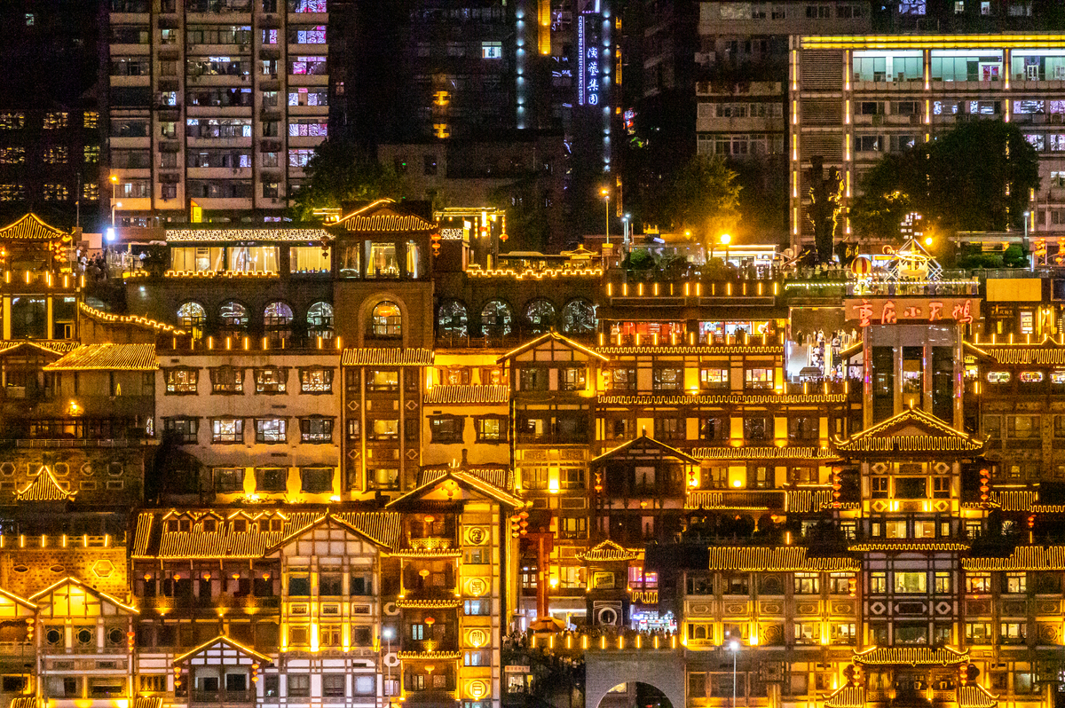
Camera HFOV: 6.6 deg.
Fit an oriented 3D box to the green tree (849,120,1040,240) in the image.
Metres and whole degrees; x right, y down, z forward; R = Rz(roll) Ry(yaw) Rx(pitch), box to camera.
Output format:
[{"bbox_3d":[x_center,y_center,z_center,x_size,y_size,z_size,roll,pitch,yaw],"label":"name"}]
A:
[{"bbox_3d":[35.964,-14.440,800.000,16.724,11.924,14.000,0,-1,0],"label":"green tree"}]

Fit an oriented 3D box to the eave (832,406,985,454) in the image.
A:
[{"bbox_3d":[33.487,6.761,817.000,13.373,4.160,5.000,0,1,5],"label":"eave"}]

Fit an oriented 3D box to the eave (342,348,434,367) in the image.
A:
[{"bbox_3d":[-12.987,0.278,820.750,8.250,1.750,1.500,0,-2,3],"label":"eave"}]

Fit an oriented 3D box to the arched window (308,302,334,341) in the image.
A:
[{"bbox_3d":[-17.372,-2.737,754.175,2.263,3.212,0.350,0,-1,0],"label":"arched window"}]

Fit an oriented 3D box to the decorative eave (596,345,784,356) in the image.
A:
[{"bbox_3d":[14.207,-0.280,827.000,16.776,0.936,1.100,0,1,5],"label":"decorative eave"}]

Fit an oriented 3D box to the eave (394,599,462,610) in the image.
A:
[{"bbox_3d":[-9.257,22.256,814.000,5.897,0.921,1.100,0,1,7],"label":"eave"}]

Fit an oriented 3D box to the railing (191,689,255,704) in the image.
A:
[{"bbox_3d":[-26.964,29.818,797.150,5.550,1.230,0.300,0,-2,0],"label":"railing"}]

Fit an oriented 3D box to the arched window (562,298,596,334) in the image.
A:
[{"bbox_3d":[4.228,-3.342,832.200,3.220,3.540,0.400,0,-2,0],"label":"arched window"}]

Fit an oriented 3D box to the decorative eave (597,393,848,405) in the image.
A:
[{"bbox_3d":[16.955,4.090,820.550,22.380,1.110,1.100,0,-2,0],"label":"decorative eave"}]

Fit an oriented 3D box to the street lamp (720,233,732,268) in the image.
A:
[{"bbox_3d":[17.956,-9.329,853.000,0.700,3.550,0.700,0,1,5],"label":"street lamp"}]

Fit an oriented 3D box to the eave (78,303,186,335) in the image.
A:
[{"bbox_3d":[-32.630,-2.897,748.400,8.837,2.680,0.800,0,-1,0],"label":"eave"}]

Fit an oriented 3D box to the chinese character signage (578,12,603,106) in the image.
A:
[{"bbox_3d":[5.900,-30.417,945.200,2.560,9.690,0.400,0,-2,0],"label":"chinese character signage"}]

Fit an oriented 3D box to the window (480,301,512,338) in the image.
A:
[{"bbox_3d":[-2.956,-2.847,754.175,2.774,3.285,0.350,0,-1,0],"label":"window"}]

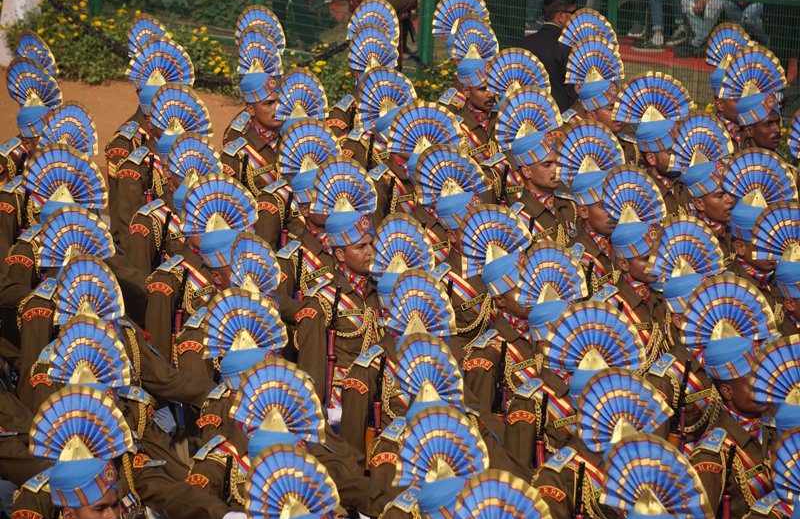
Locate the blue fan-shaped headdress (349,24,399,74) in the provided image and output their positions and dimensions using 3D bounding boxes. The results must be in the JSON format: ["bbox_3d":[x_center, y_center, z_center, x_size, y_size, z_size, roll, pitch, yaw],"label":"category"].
[{"bbox_3d":[-0.135,-1.008,23.499,0.360,0.390,0.230,-10,15,-42],"label":"blue fan-shaped headdress"}]

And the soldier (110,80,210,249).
[{"bbox_3d":[-1.063,0.155,21.782,0.520,2.000,0.460,-9,14,-40],"label":"soldier"}]

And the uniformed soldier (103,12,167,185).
[{"bbox_3d":[-1.431,-0.339,26.301,0.500,2.000,0.580,9,14,41],"label":"uniformed soldier"}]

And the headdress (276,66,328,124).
[{"bbox_3d":[-0.473,-0.721,22.128,0.360,0.390,0.230,-10,15,-42],"label":"headdress"}]

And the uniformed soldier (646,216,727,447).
[{"bbox_3d":[1.181,0.822,18.957,0.560,1.980,0.520,-10,15,-44],"label":"uniformed soldier"}]

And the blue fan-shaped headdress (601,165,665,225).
[{"bbox_3d":[1.020,-0.290,20.046,0.120,0.270,0.380,9,14,41],"label":"blue fan-shaped headdress"}]

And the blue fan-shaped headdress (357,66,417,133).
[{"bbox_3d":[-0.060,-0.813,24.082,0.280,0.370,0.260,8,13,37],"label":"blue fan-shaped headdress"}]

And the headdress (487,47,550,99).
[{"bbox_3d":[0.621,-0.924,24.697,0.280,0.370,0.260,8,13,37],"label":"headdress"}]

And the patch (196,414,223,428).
[{"bbox_3d":[-0.782,0.661,18.882,0.115,0.055,0.020,6,2,31],"label":"patch"}]

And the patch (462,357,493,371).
[{"bbox_3d":[0.334,0.453,19.820,0.115,0.055,0.020,6,2,31],"label":"patch"}]

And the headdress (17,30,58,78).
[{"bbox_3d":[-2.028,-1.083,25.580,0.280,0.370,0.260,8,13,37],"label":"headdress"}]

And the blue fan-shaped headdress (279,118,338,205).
[{"bbox_3d":[-0.409,-0.435,20.618,0.360,0.390,0.230,-10,15,-42],"label":"blue fan-shaped headdress"}]

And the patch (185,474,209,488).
[{"bbox_3d":[-0.736,0.802,16.625,0.115,0.055,0.020,8,14,37],"label":"patch"}]

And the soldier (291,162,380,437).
[{"bbox_3d":[-0.215,0.547,19.803,0.520,2.000,0.460,-9,14,-40],"label":"soldier"}]

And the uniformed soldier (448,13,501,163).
[{"bbox_3d":[0.431,-0.338,25.275,0.520,1.980,0.560,10,14,42],"label":"uniformed soldier"}]

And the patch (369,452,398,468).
[{"bbox_3d":[-0.063,0.738,16.959,0.115,0.055,0.020,6,13,29],"label":"patch"}]

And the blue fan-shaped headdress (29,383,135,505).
[{"bbox_3d":[-1.075,0.633,15.569,0.380,0.370,0.240,-9,14,-41],"label":"blue fan-shaped headdress"}]

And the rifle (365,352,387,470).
[{"bbox_3d":[-0.127,0.849,19.521,0.220,0.900,0.070,14,9,43],"label":"rifle"}]

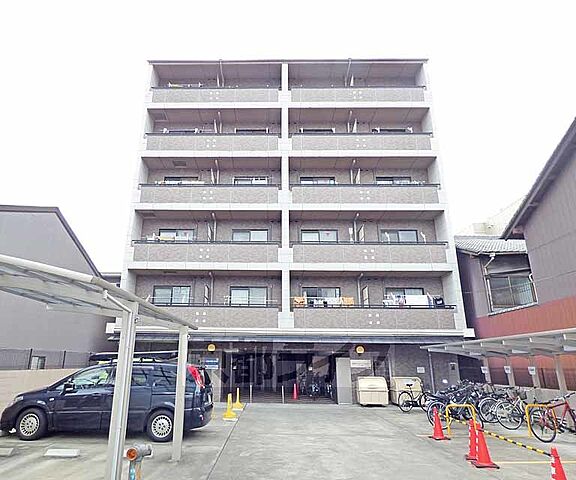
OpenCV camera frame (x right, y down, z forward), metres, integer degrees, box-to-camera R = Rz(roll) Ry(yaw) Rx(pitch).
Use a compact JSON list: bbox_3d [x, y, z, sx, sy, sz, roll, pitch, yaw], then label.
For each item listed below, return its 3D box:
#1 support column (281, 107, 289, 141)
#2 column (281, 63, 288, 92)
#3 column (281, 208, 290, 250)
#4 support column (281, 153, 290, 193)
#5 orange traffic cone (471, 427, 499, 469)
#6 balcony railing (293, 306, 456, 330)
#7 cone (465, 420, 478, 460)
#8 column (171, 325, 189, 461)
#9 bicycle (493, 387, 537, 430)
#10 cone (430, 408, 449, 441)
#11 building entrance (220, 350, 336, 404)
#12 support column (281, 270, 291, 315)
[{"bbox_3d":[-0.107,-5.977,18.047,0.350,1.882,0.340,0,-18,0],"label":"support column"},{"bbox_3d":[-0.113,-8.760,18.965,0.350,1.857,0.340,0,-18,0],"label":"column"},{"bbox_3d":[-0.096,-0.450,16.226,0.350,1.873,0.340,0,-18,0],"label":"column"},{"bbox_3d":[-0.102,-3.192,17.130,0.350,1.870,0.340,0,-18,0],"label":"support column"},{"bbox_3d":[3.583,3.752,6.385,0.370,0.690,0.370,0,-18,0],"label":"orange traffic cone"},{"bbox_3d":[3.659,3.336,14.862,6.888,1.007,0.170,0,-18,0],"label":"balcony railing"},{"bbox_3d":[3.600,3.902,6.839,0.370,0.690,0.370,0,-18,0],"label":"cone"},{"bbox_3d":[-2.091,2.890,6.753,0.140,2.383,0.140,0,-18,0],"label":"column"},{"bbox_3d":[6.387,4.609,9.517,1.680,1.040,0.520,5,-19,-14],"label":"bicycle"},{"bbox_3d":[3.622,4.410,8.380,0.370,0.690,0.370,0,-18,0],"label":"cone"},{"bbox_3d":[-0.403,5.702,14.575,4.723,2.031,0.600,0,-18,0],"label":"building entrance"},{"bbox_3d":[-0.091,2.300,15.321,0.350,1.821,0.340,0,-18,0],"label":"support column"}]

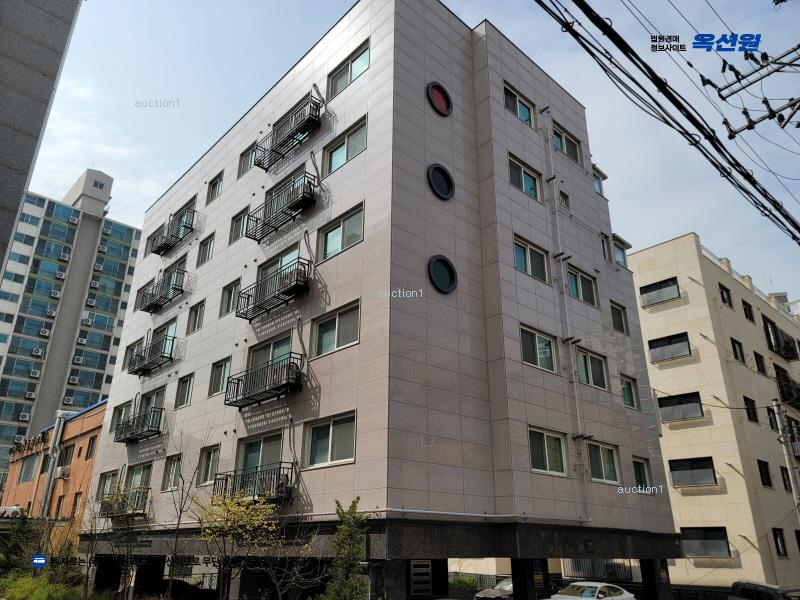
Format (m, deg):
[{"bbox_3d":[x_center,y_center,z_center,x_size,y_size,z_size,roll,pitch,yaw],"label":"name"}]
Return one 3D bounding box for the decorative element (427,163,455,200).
[{"bbox_3d":[1.159,-3.285,16.164,1.109,1.109,0.150,20,-30,-39],"label":"decorative element"}]

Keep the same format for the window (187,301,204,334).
[{"bbox_3d":[-7.667,0.695,21.972,0.150,1.130,1.292,20,-30,-39],"label":"window"}]

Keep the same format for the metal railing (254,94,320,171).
[{"bbox_3d":[-3.839,-5.641,19.735,0.493,0.881,3.443,20,-29,-39],"label":"metal railing"}]

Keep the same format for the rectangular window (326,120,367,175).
[{"bbox_3d":[-1.561,-4.426,17.115,0.180,1.189,2.171,20,-29,-39],"label":"rectangular window"}]

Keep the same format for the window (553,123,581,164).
[{"bbox_3d":[6.174,-5.705,21.422,1.791,1.168,0.150,20,-29,-39],"label":"window"}]

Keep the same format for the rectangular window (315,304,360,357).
[{"bbox_3d":[-1.646,0.816,14.881,0.150,1.187,2.101,20,-29,-39],"label":"rectangular window"}]

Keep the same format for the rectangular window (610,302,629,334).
[{"bbox_3d":[7.660,0.663,20.344,1.098,1.062,0.150,20,-30,-39],"label":"rectangular window"}]

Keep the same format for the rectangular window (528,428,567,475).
[{"bbox_3d":[3.867,4.009,15.181,1.758,1.113,0.150,20,-28,-39],"label":"rectangular window"}]

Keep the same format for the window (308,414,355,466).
[{"bbox_3d":[-1.655,3.382,13.761,0.150,1.162,2.054,20,-30,-39],"label":"window"}]

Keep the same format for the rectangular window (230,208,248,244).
[{"bbox_3d":[-5.832,-2.685,21.300,0.150,1.154,1.278,20,-30,-39],"label":"rectangular window"}]

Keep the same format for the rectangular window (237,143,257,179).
[{"bbox_3d":[-5.867,-5.389,22.522,0.150,1.150,1.183,20,-30,-39],"label":"rectangular window"}]

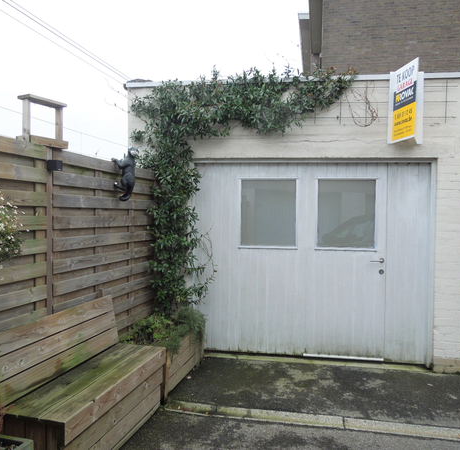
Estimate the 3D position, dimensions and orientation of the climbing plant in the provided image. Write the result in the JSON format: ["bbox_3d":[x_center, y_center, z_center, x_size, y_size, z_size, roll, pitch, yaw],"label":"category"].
[{"bbox_3d":[0.084,-0.358,4.365,2.262,2.475,0.364,1,2,9],"label":"climbing plant"}]

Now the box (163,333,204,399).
[{"bbox_3d":[-0.678,1.206,4.125,0.606,0.404,1.010,1,2,15],"label":"box"}]

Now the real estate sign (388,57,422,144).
[{"bbox_3d":[1.702,-1.139,4.058,0.353,0.717,0.404,1,2,9],"label":"real estate sign"}]

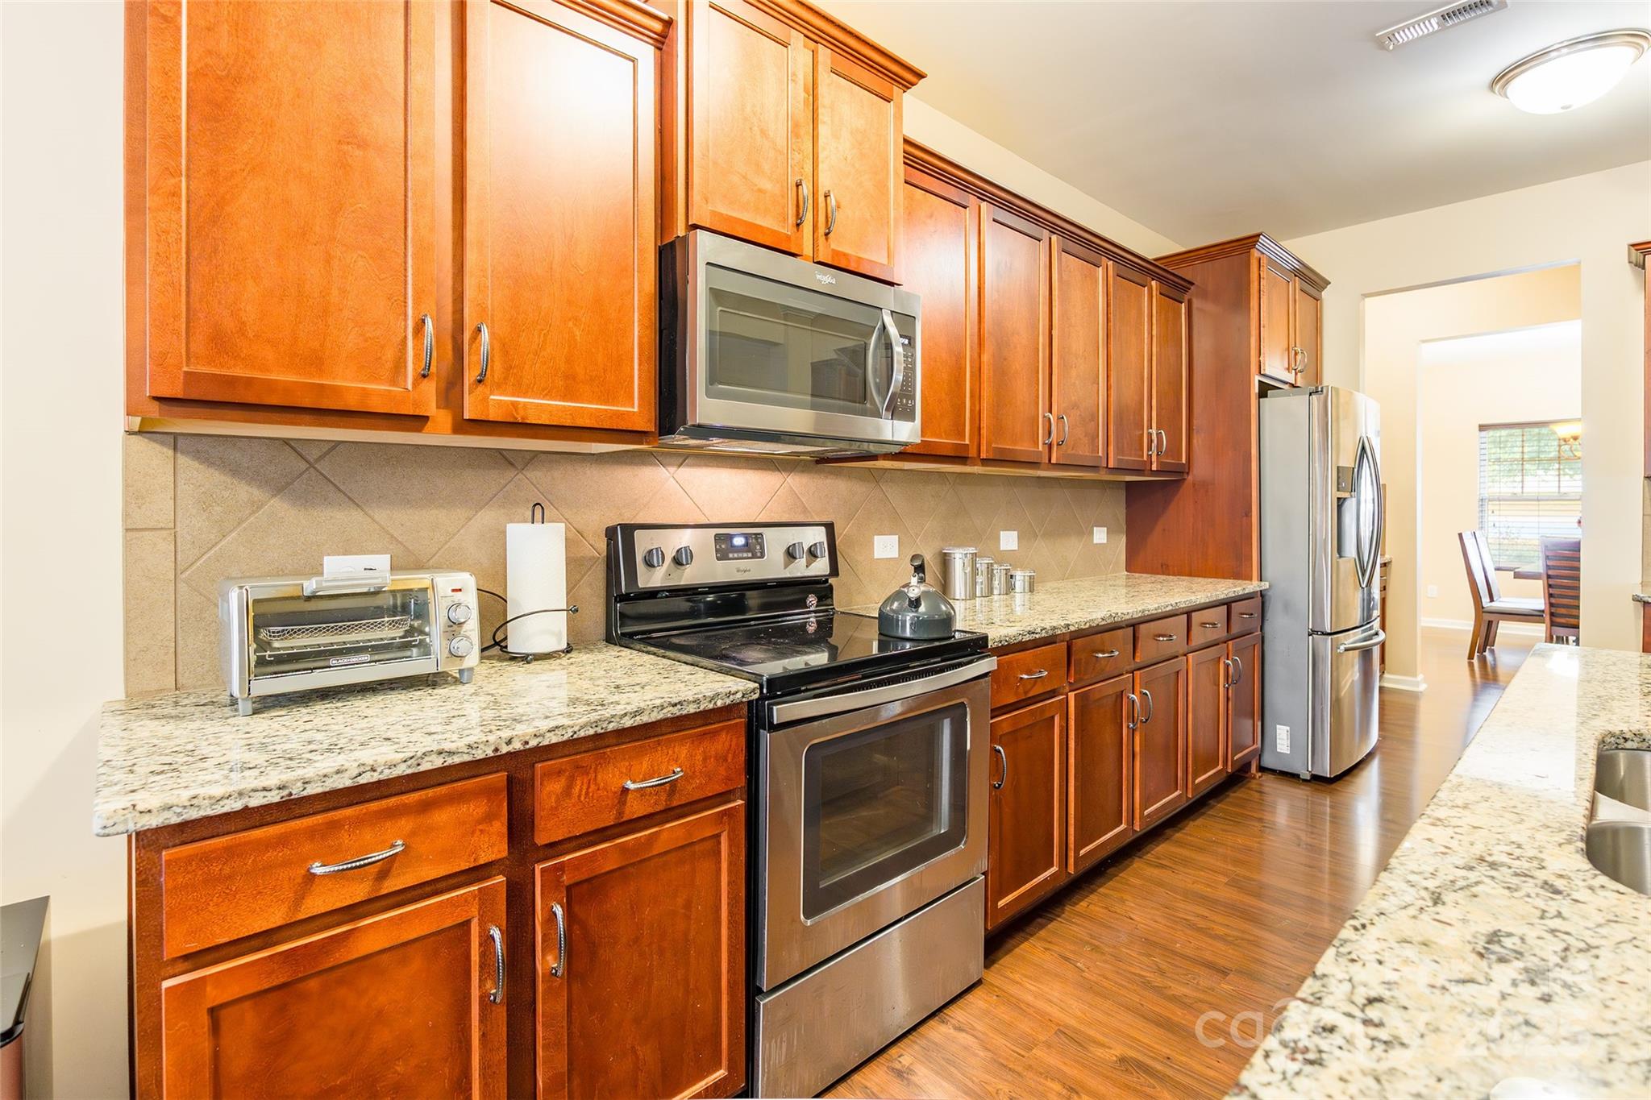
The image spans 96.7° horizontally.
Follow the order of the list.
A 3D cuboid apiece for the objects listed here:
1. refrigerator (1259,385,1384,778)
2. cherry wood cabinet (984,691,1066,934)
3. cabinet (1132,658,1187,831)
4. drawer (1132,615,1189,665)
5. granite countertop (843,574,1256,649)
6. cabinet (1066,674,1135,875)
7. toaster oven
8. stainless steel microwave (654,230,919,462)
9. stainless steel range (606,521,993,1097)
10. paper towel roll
[{"bbox_3d":[2.327,0.159,3.923,0.910,1.785,0.895,-2,3,-43],"label":"refrigerator"},{"bbox_3d":[0.385,0.729,2.345,0.415,0.577,0.615,-2,3,-43],"label":"cherry wood cabinet"},{"bbox_3d":[1.052,0.702,2.965,0.453,0.577,0.615,-2,3,-43],"label":"cabinet"},{"bbox_3d":[1.085,0.321,2.911,0.455,0.132,0.515,-2,3,-43],"label":"drawer"},{"bbox_3d":[1.044,0.207,2.955,2.268,0.032,0.648,-2,3,-43],"label":"granite countertop"},{"bbox_3d":[0.711,0.716,2.648,0.449,0.577,0.615,-2,3,-43],"label":"cabinet"},{"bbox_3d":[-0.891,0.155,1.392,0.390,0.214,0.238,-2,3,-43],"label":"toaster oven"},{"bbox_3d":[-0.140,-0.491,1.971,0.755,0.430,0.435,-2,3,-43],"label":"stainless steel microwave"},{"bbox_3d":[-0.050,0.550,1.920,0.760,1.212,0.665,-2,3,-43],"label":"stainless steel range"},{"bbox_3d":[-0.669,0.090,1.684,0.125,0.286,0.125,0,2,0],"label":"paper towel roll"}]

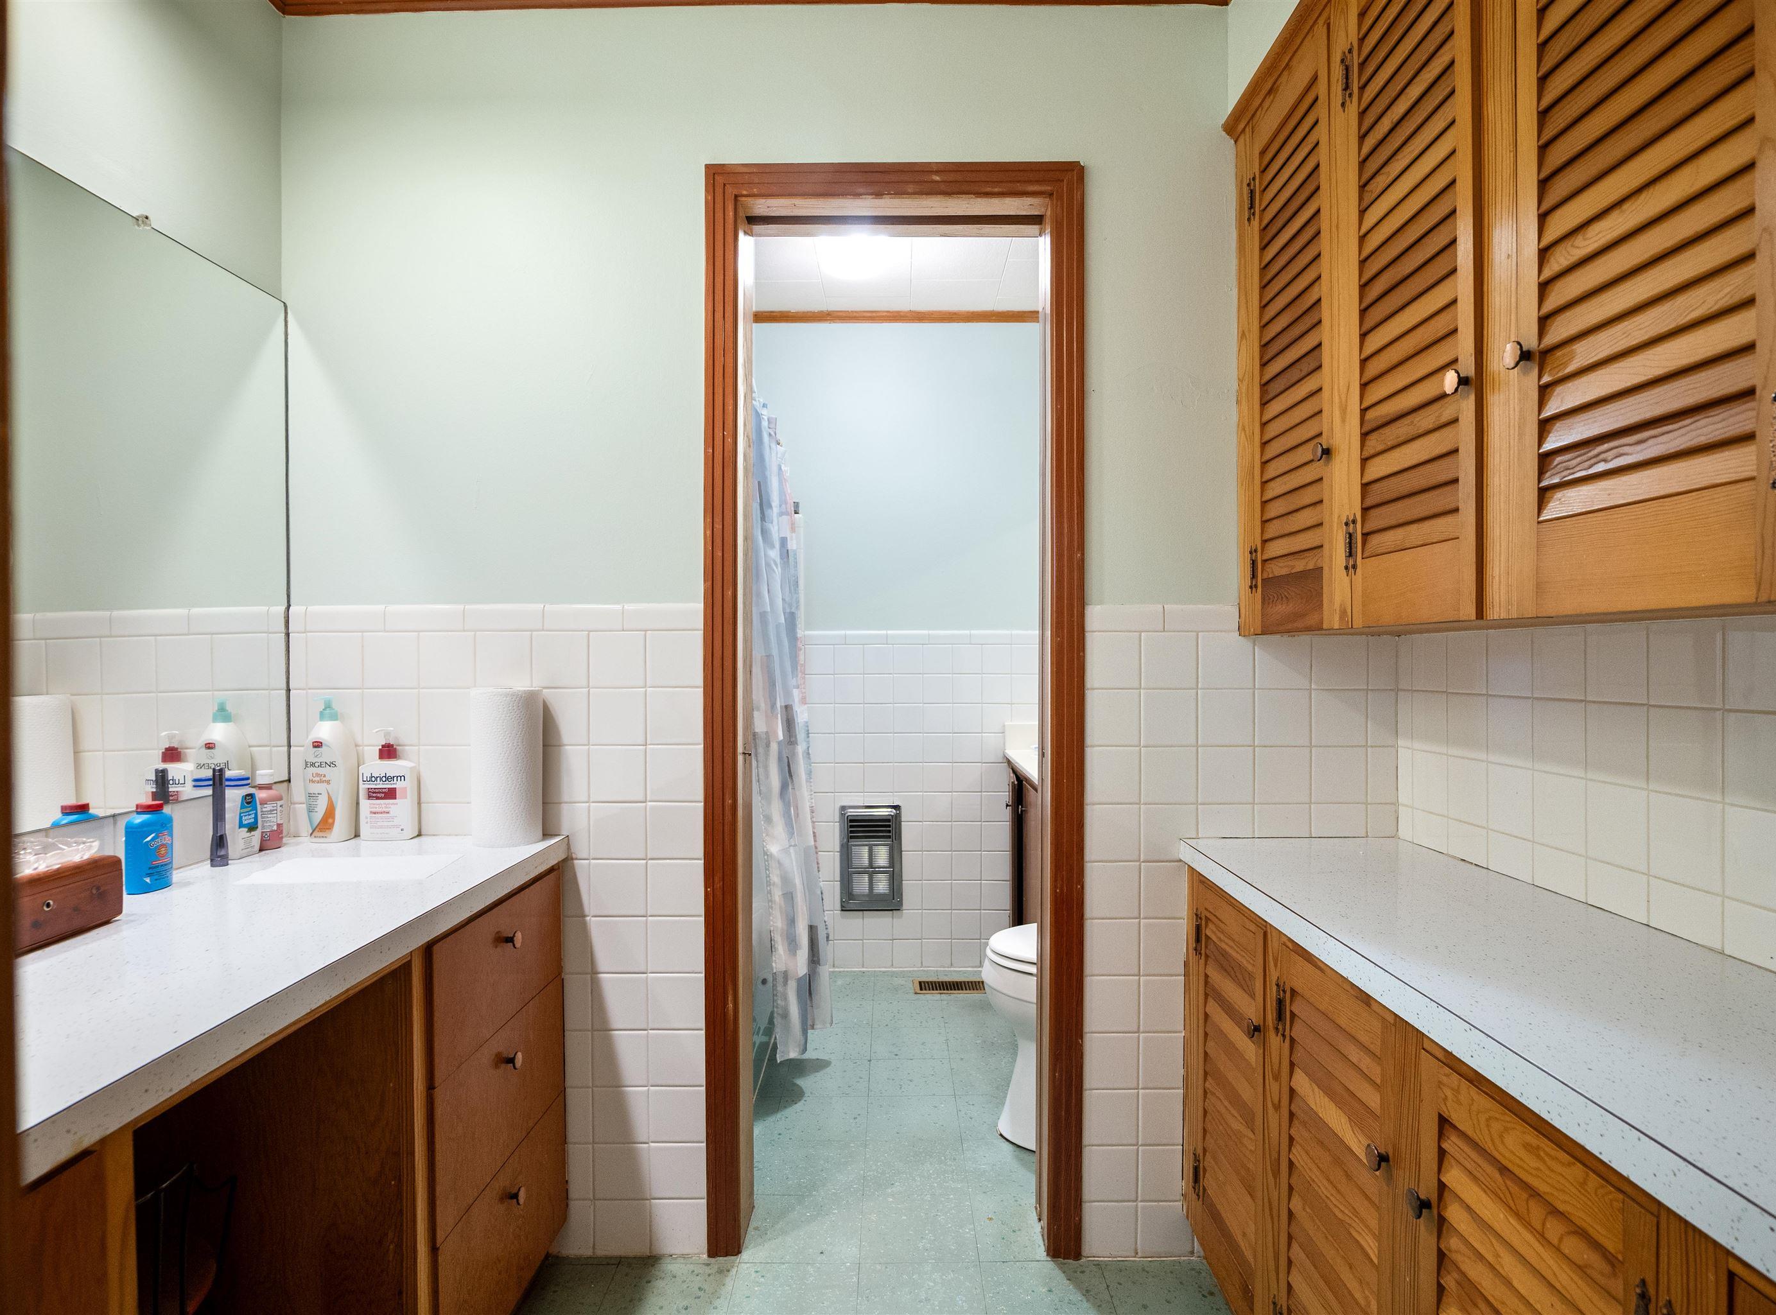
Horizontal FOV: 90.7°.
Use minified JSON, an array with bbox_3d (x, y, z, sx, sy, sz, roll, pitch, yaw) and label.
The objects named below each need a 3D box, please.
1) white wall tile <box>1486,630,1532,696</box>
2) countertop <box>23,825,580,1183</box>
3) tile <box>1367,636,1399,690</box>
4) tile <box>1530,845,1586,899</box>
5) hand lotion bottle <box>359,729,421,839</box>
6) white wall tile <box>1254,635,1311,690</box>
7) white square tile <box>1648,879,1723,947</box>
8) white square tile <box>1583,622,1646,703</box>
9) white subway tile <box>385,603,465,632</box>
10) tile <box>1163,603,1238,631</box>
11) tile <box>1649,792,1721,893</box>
[{"bbox_3d":[0.983,0.008,1.379,0.010,0.110,0.098,0,0,0],"label":"white wall tile"},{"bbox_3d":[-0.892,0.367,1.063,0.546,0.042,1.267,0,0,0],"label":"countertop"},{"bbox_3d":[0.950,0.008,1.685,0.056,0.108,0.010,0,0,0],"label":"tile"},{"bbox_3d":[0.983,0.314,1.277,0.010,0.065,0.100,0,0,0],"label":"tile"},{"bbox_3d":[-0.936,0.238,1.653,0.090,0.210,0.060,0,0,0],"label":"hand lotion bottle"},{"bbox_3d":[0.765,0.007,1.702,0.107,0.109,0.010,0,0,0],"label":"white wall tile"},{"bbox_3d":[0.983,0.314,1.076,0.010,0.065,0.100,0,0,0],"label":"white square tile"},{"bbox_3d":[0.993,0.007,1.189,0.010,0.108,0.103,0,0,0],"label":"white square tile"},{"bbox_3d":[-0.888,-0.076,1.685,0.149,0.053,0.010,0,0,0],"label":"white subway tile"},{"bbox_3d":[0.611,-0.076,1.692,0.150,0.051,0.009,0,0,0],"label":"tile"},{"bbox_3d":[0.993,0.229,1.087,0.010,0.107,0.104,0,0,0],"label":"tile"}]

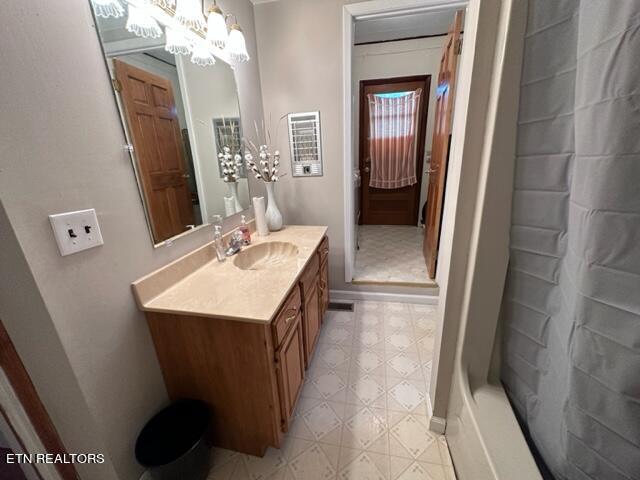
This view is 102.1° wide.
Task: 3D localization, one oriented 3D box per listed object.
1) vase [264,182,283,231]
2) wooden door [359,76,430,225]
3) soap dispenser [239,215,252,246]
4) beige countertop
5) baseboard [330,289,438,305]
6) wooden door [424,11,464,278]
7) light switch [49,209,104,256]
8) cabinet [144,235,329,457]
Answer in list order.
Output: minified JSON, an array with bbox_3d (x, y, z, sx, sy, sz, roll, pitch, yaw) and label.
[{"bbox_3d":[-0.405,-0.272,2.158,0.155,0.396,0.155,1,18,11],"label":"vase"},{"bbox_3d":[1.085,-1.244,3.932,0.945,2.091,0.060,1,18,11],"label":"wooden door"},{"bbox_3d":[-0.521,-0.071,1.835,0.055,0.212,0.070,13,23,40],"label":"soap dispenser"},{"bbox_3d":[-0.351,0.049,1.649,0.589,0.146,1.376,1,18,11],"label":"beige countertop"},{"bbox_3d":[0.570,0.540,2.350,0.997,0.105,0.016,1,18,11],"label":"baseboard"},{"bbox_3d":[1.085,-0.707,2.374,0.038,2.010,0.700,3,19,16],"label":"wooden door"},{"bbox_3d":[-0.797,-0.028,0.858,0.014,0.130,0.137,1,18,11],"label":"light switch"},{"bbox_3d":[-0.332,0.450,1.781,0.568,0.720,1.364,1,18,11],"label":"cabinet"}]

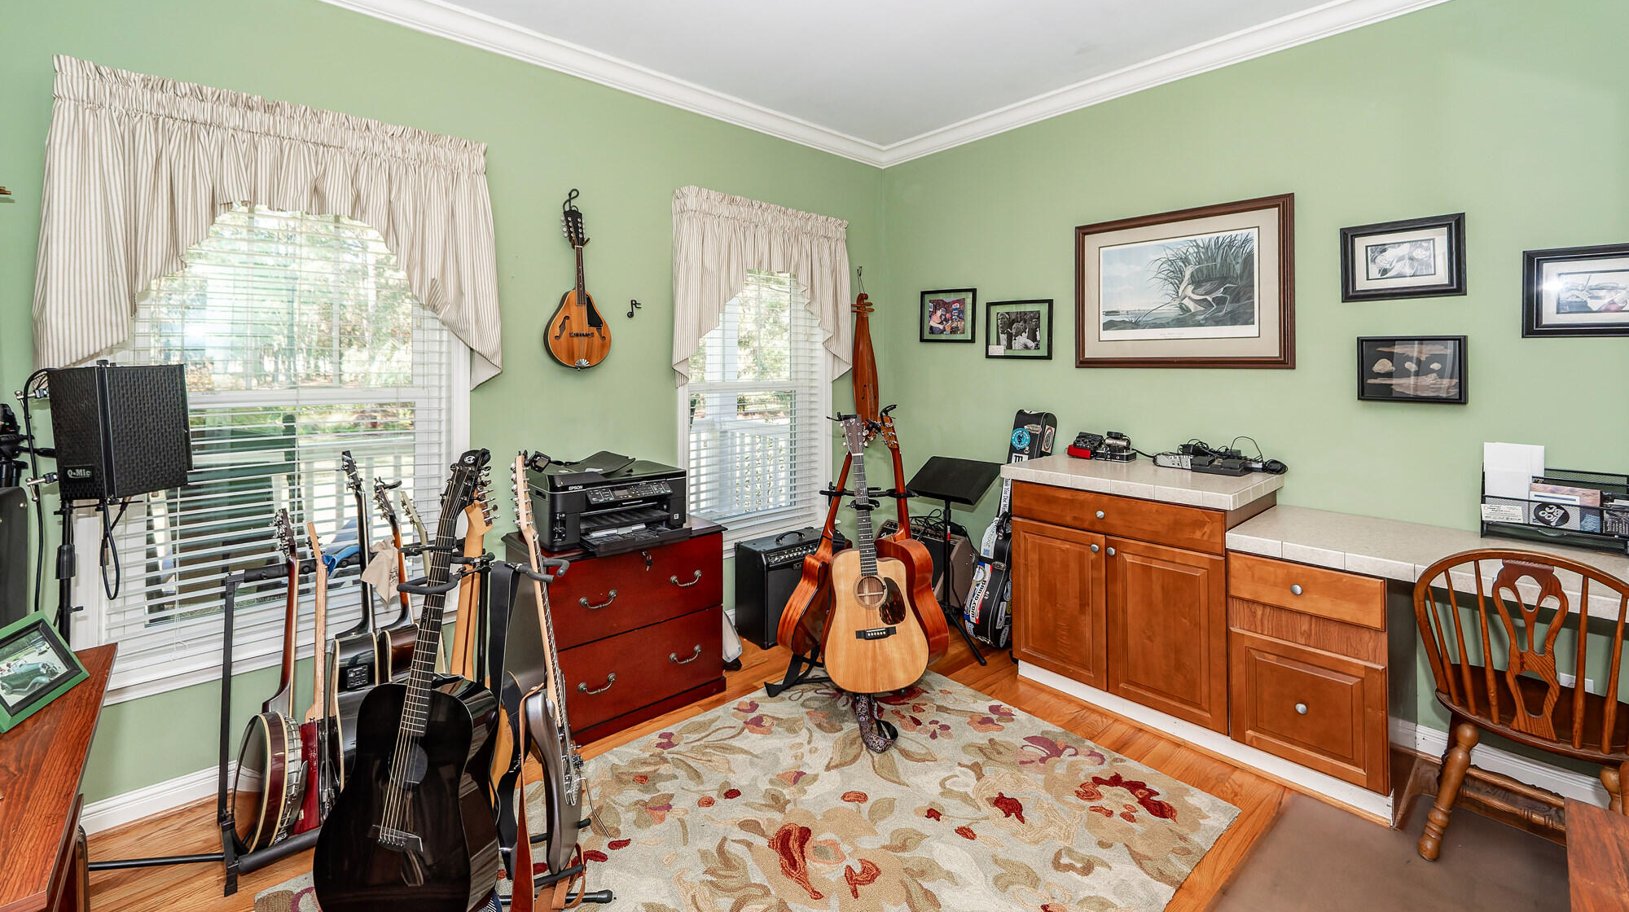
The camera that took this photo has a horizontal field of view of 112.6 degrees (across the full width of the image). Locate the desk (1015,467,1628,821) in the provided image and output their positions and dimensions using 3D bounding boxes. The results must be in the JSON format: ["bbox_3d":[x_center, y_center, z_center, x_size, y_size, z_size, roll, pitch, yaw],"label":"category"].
[{"bbox_3d":[1.759,0.600,2.088,0.611,0.960,1.837,-4,7,-42],"label":"desk"}]

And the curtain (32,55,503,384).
[{"bbox_3d":[-1.716,-0.689,1.847,1.082,0.938,0.122,-3,5,-37],"label":"curtain"}]

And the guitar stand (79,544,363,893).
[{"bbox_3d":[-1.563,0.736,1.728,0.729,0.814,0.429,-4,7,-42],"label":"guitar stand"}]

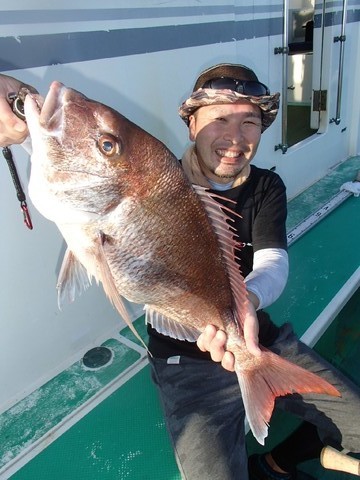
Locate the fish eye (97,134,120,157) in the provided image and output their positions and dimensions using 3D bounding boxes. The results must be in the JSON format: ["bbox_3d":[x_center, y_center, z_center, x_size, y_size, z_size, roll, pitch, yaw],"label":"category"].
[{"bbox_3d":[-0.092,-0.122,0.504,0.030,0.028,0.014,0,6,0],"label":"fish eye"}]

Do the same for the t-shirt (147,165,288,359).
[{"bbox_3d":[0.085,0.031,1.050,0.440,0.540,0.310,-16,28,-27],"label":"t-shirt"}]

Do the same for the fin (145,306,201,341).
[{"bbox_3d":[-0.011,0.123,0.580,0.096,0.034,0.012,26,6,-13],"label":"fin"}]

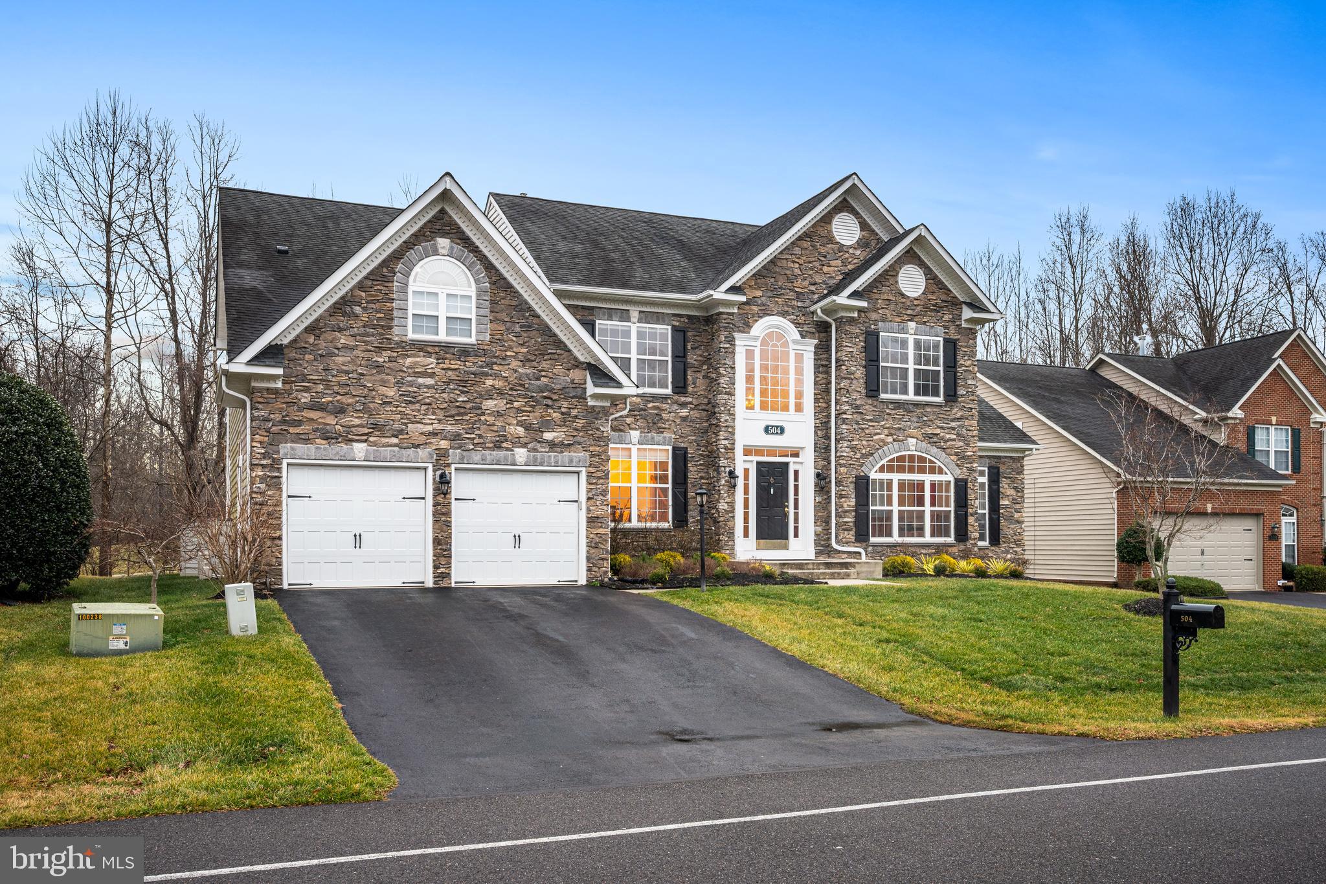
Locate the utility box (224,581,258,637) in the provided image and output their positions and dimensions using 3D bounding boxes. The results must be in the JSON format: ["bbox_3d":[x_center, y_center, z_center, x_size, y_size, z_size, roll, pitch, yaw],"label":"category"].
[{"bbox_3d":[-5.274,2.107,12.900,0.310,0.650,0.280,-3,-3,-27],"label":"utility box"}]

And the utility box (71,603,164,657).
[{"bbox_3d":[-6.282,2.159,11.900,0.880,0.520,0.720,1,-3,-28],"label":"utility box"}]

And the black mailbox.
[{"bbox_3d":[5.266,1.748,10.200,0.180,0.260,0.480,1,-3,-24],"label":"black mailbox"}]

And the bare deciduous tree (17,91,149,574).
[{"bbox_3d":[-20.233,-3.817,36.000,4.100,16.700,4.100,1,-3,-22],"label":"bare deciduous tree"}]

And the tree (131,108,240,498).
[{"bbox_3d":[-17.153,-3.644,37.000,3.600,16.000,3.600,1,-3,-22],"label":"tree"}]

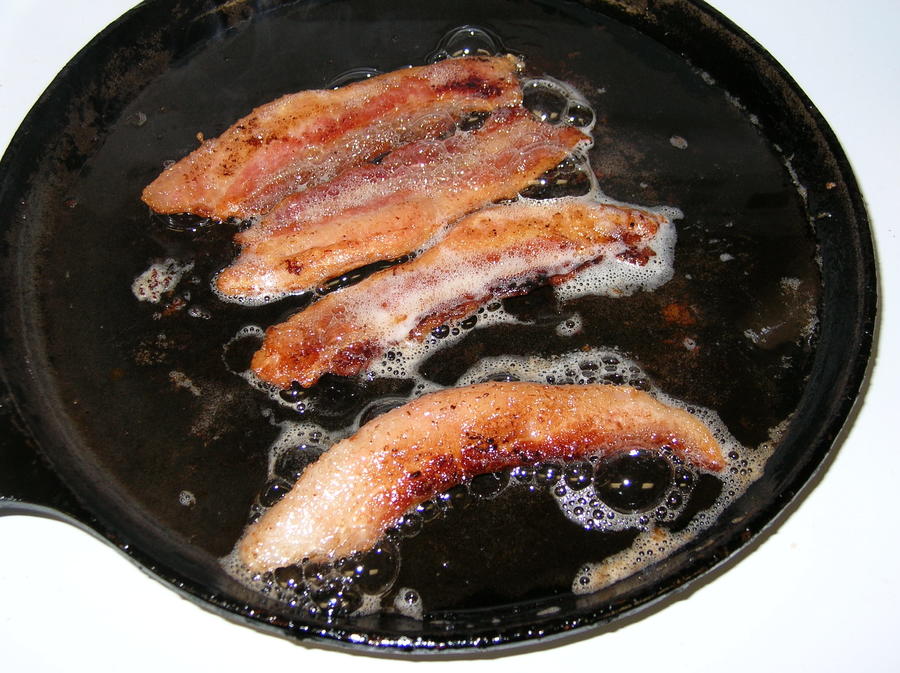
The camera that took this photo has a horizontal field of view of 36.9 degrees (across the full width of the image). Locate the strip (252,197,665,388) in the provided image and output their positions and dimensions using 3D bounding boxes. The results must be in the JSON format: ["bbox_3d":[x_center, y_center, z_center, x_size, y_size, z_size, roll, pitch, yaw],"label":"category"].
[{"bbox_3d":[0.004,-0.020,0.424,0.143,0.011,0.038,-20,60,-15],"label":"strip"}]

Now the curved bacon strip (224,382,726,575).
[{"bbox_3d":[0.006,0.033,0.388,0.141,0.013,0.045,-12,58,-10],"label":"curved bacon strip"}]

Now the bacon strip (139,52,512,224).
[{"bbox_3d":[-0.037,-0.071,0.456,0.142,0.010,0.040,-24,61,-17],"label":"bacon strip"}]

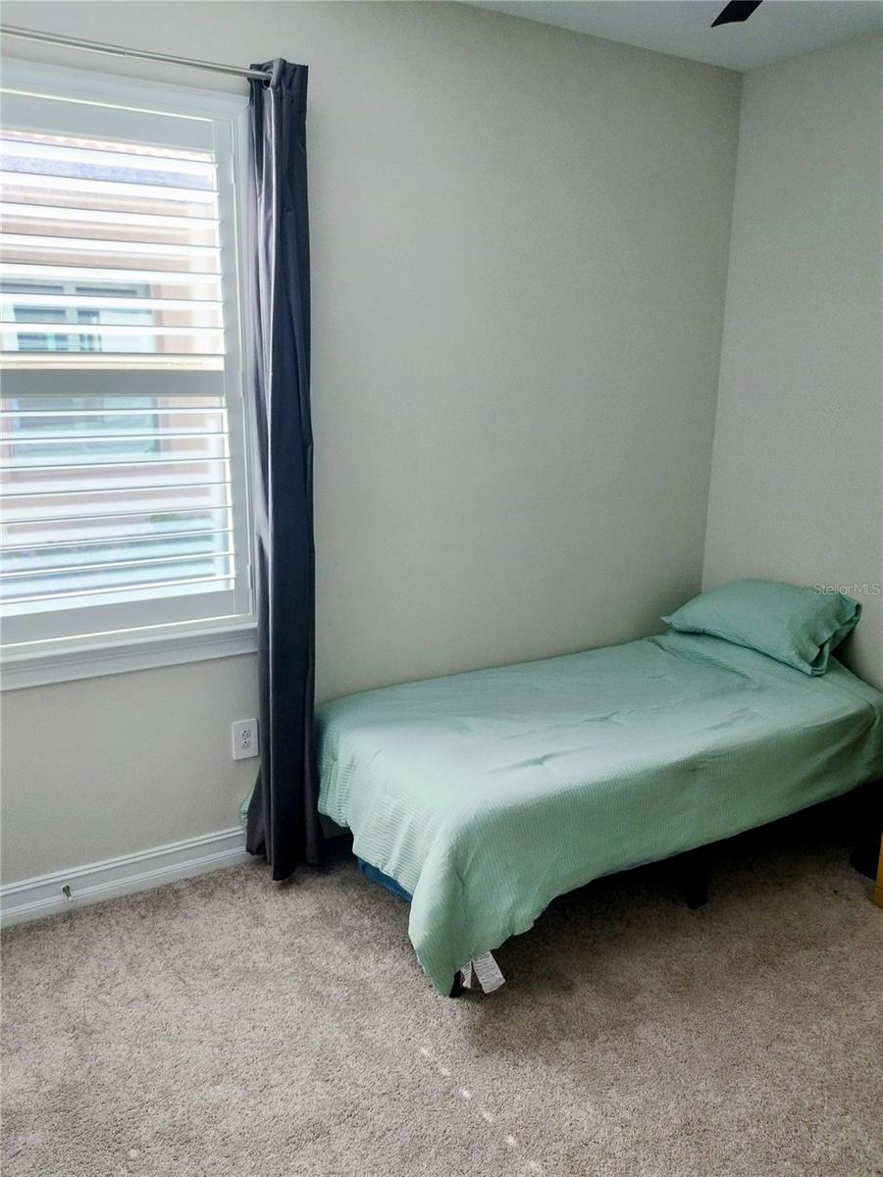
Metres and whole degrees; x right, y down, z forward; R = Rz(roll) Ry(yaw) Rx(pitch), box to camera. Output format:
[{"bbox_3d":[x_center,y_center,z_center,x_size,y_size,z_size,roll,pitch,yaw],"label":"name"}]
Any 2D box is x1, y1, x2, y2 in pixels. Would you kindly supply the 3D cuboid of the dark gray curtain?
[{"bbox_3d":[-0.501,-0.248,2.639,0.230,2.470,0.130,-7,17,-28],"label":"dark gray curtain"}]

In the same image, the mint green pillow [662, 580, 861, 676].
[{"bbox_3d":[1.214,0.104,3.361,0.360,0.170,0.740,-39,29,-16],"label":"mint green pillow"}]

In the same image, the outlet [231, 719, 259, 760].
[{"bbox_3d":[-0.656,0.507,2.857,0.080,0.129,0.010,-7,17,-28],"label":"outlet"}]

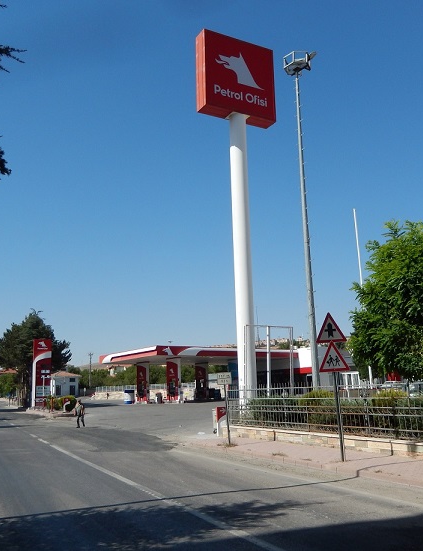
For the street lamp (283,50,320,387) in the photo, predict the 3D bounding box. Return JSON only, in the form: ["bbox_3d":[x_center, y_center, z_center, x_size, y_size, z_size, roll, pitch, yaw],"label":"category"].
[{"bbox_3d":[4.066,-2.068,24.870,1.350,16.205,1.200,-1,-11,0],"label":"street lamp"}]

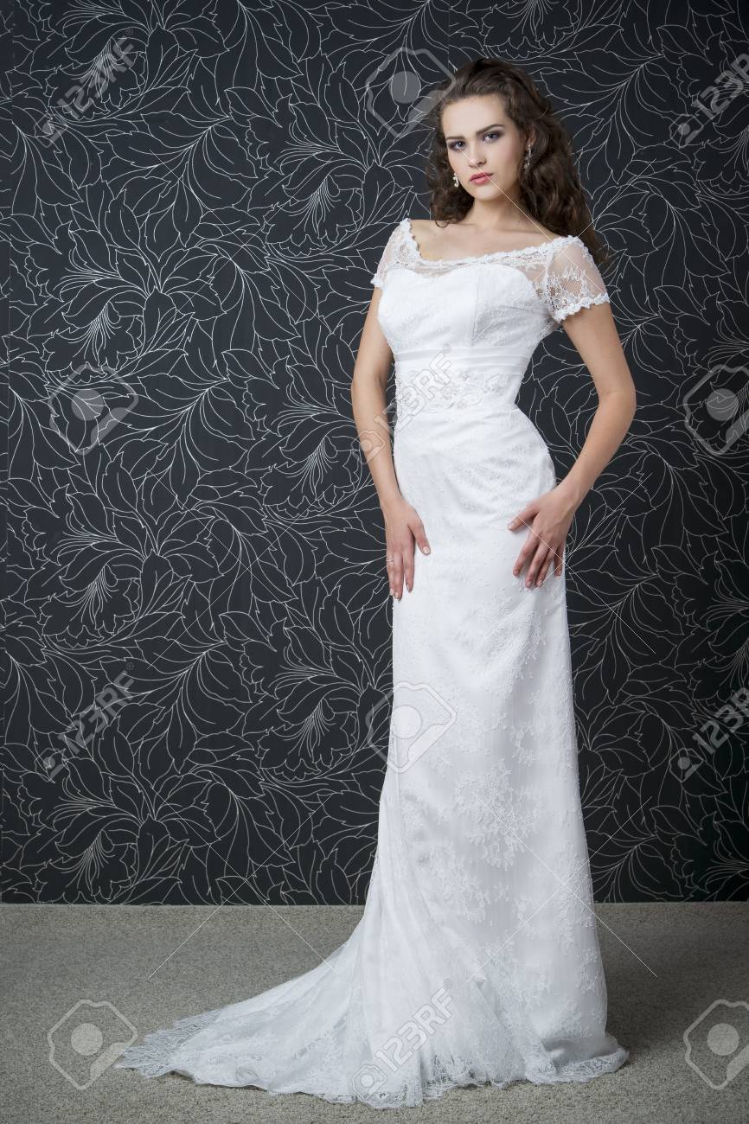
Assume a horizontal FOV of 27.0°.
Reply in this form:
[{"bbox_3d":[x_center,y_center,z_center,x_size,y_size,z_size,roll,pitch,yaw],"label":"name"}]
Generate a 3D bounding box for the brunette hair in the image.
[{"bbox_3d":[0.245,-0.682,2.660,0.300,0.350,0.270,-4,4,28],"label":"brunette hair"}]

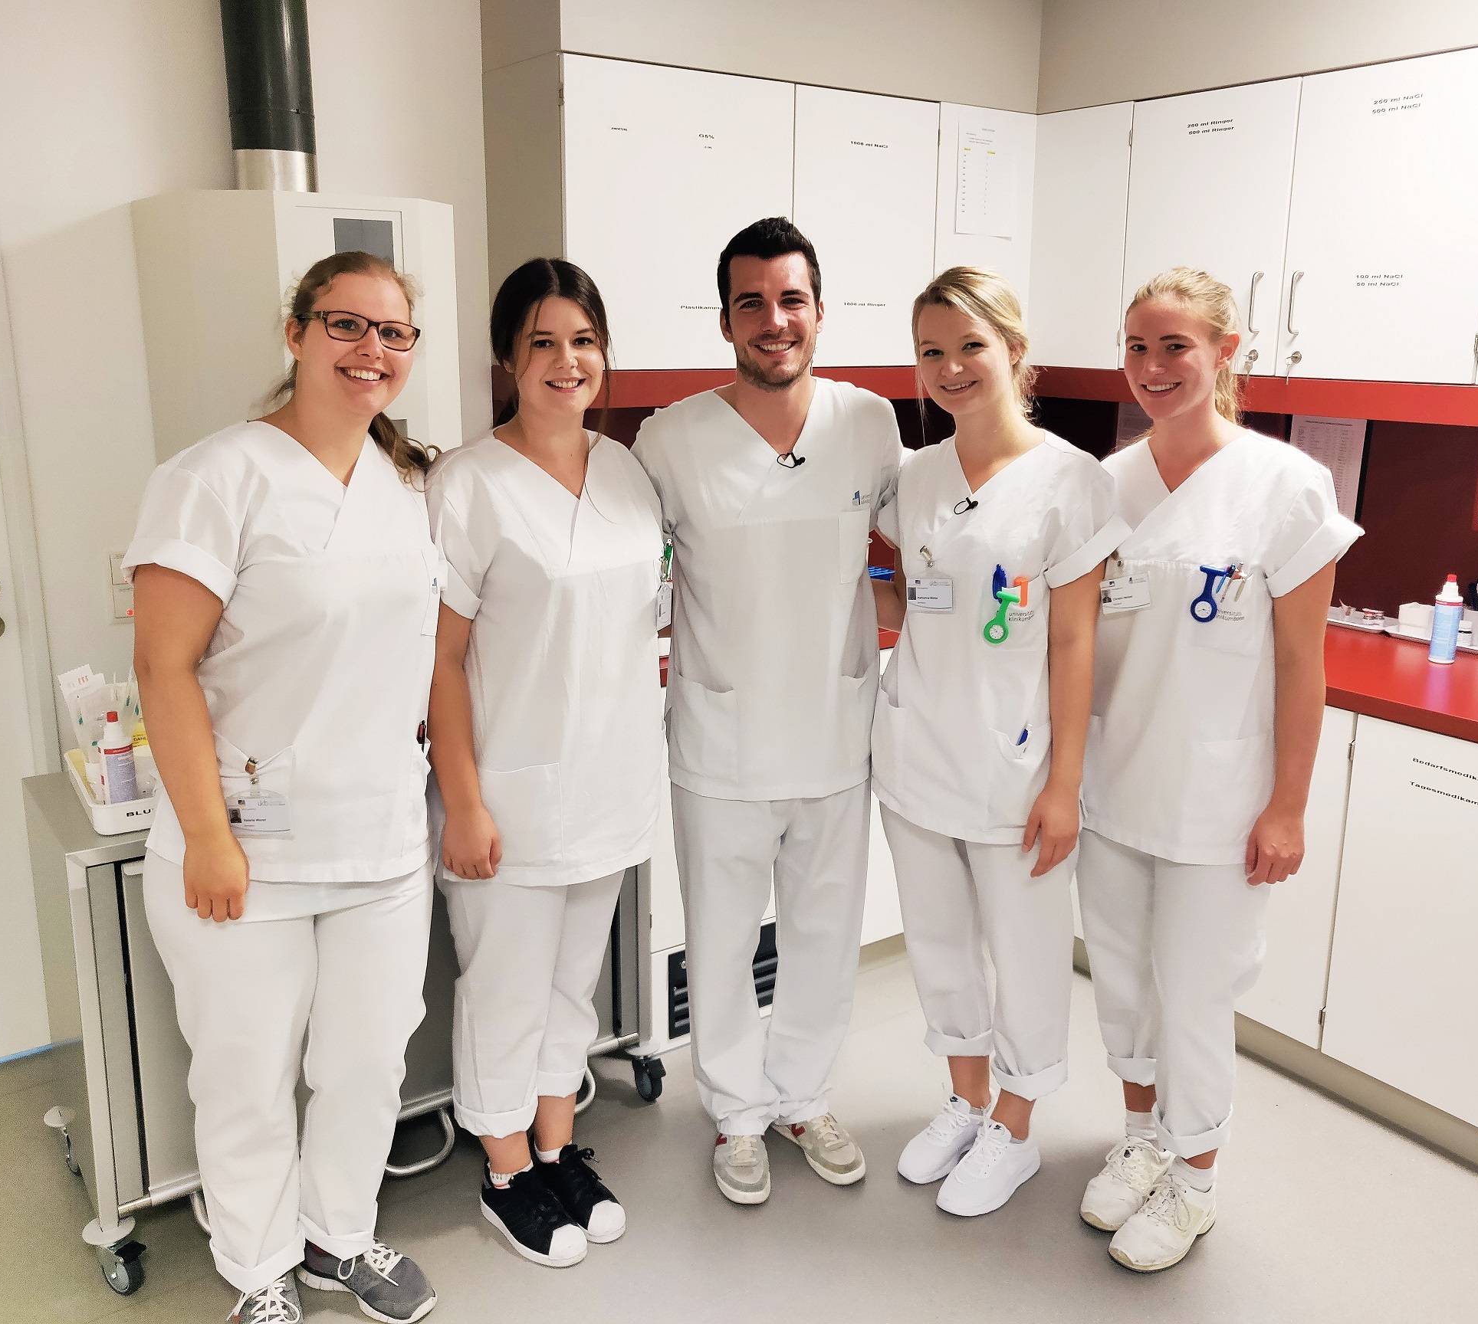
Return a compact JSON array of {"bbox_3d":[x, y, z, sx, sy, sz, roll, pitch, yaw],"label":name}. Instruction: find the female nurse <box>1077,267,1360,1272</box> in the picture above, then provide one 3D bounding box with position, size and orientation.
[{"bbox_3d":[0.762,0.209,2.213,0.525,1.703,0.356,11,18,38],"label":"female nurse"}]

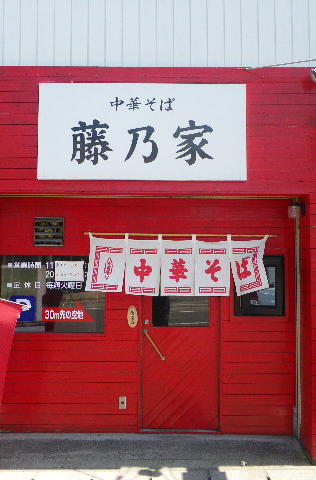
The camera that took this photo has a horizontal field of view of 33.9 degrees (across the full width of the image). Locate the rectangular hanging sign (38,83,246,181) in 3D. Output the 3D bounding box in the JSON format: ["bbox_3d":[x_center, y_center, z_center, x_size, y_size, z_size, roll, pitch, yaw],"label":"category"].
[{"bbox_3d":[-0.137,-0.968,4.659,1.871,0.869,0.040,0,-3,0],"label":"rectangular hanging sign"}]

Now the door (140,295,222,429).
[{"bbox_3d":[0.214,0.953,5.056,0.781,1.777,0.050,0,-3,0],"label":"door"}]

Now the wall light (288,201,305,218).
[{"bbox_3d":[1.296,-0.285,4.843,0.150,0.165,0.115,0,-3,0],"label":"wall light"}]

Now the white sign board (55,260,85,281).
[{"bbox_3d":[-0.864,0.308,5.071,0.288,0.194,0.010,0,-3,0],"label":"white sign board"}]

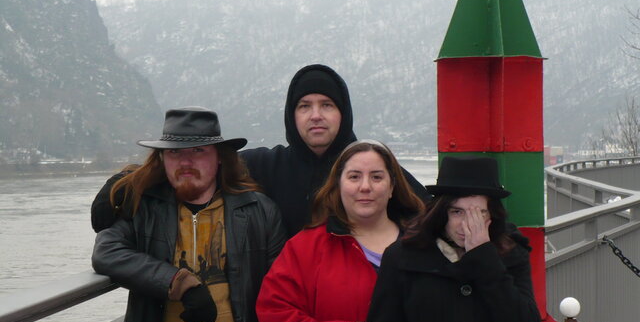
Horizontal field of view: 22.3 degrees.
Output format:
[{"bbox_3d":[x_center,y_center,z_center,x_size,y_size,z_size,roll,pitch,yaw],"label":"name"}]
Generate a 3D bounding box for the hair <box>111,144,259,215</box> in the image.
[{"bbox_3d":[-0.376,0.040,4.520,0.410,0.225,0.250,0,1,2],"label":"hair"}]

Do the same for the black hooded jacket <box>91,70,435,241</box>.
[{"bbox_3d":[-0.139,0.147,4.750,1.060,0.820,0.420,0,1,0],"label":"black hooded jacket"}]

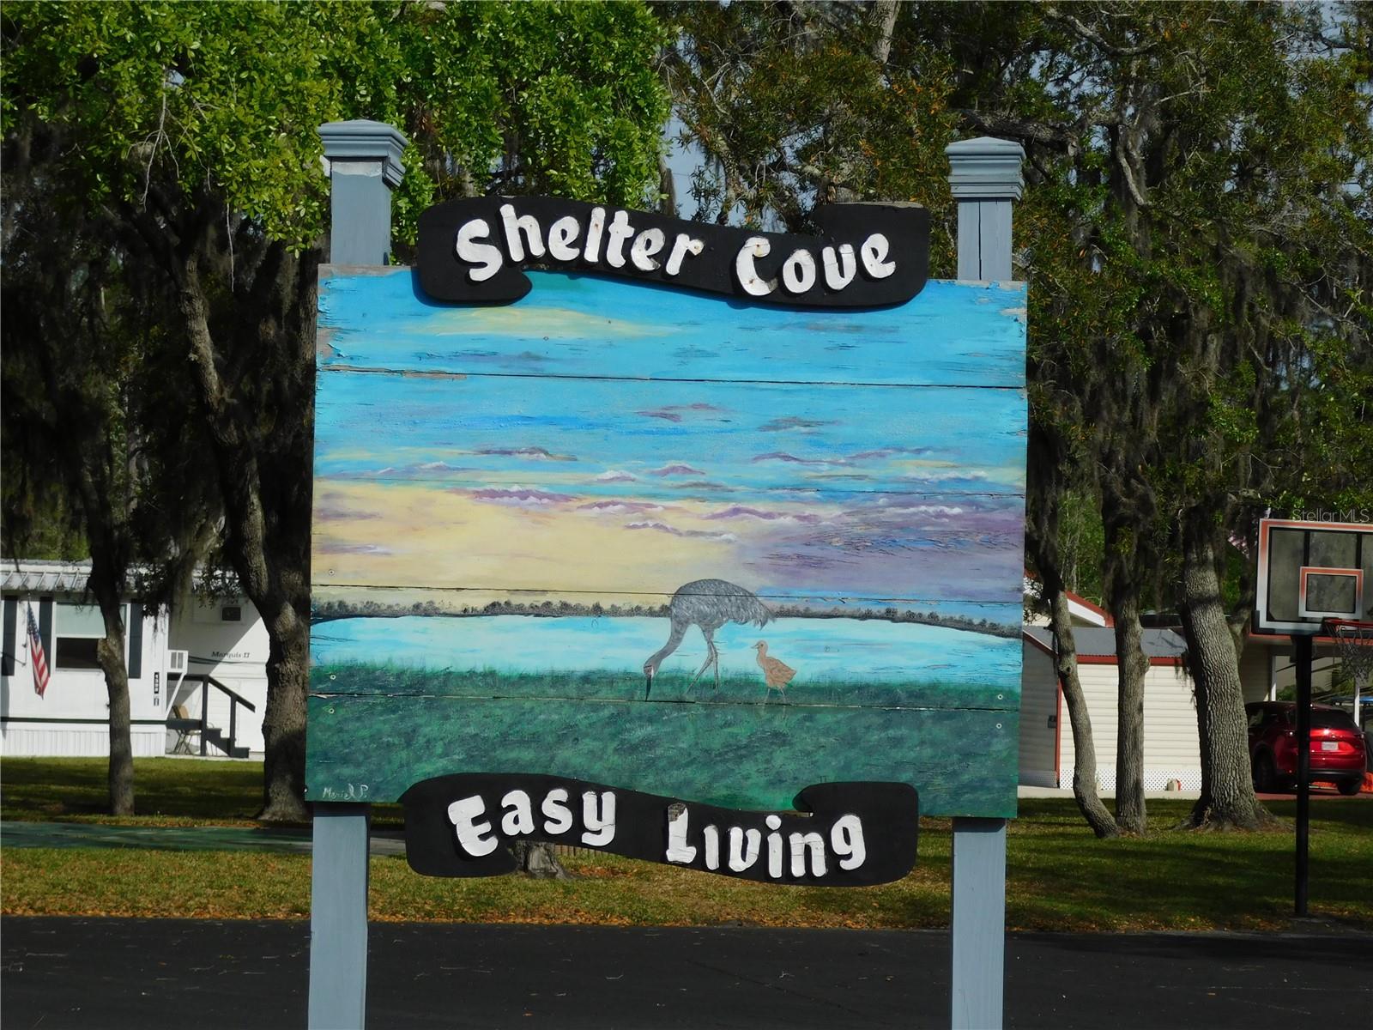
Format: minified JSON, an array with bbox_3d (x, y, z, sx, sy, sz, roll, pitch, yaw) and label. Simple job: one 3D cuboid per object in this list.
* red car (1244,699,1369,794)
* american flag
[{"bbox_3d":[10.847,4.258,72.000,1.840,1.670,4.550,2,-3,-16],"label":"red car"},{"bbox_3d":[-11.734,2.473,71.000,0.410,1.680,0.350,1,-2,0],"label":"american flag"}]

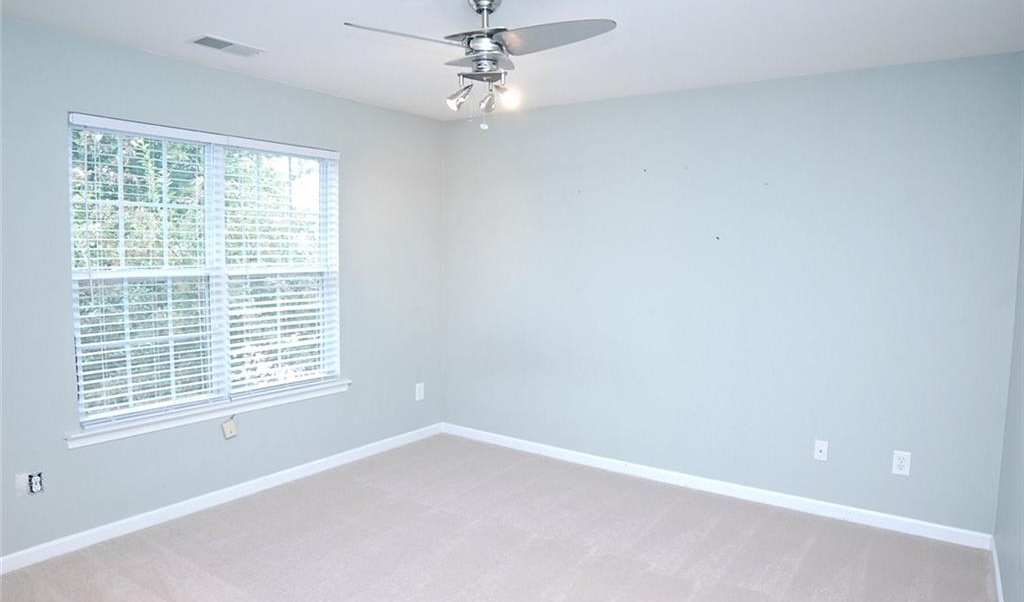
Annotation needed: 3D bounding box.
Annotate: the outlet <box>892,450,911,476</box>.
[{"bbox_3d":[2.063,0.860,3.156,0.077,0.122,0.008,4,6,30],"label":"outlet"}]

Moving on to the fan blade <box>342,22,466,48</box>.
[{"bbox_3d":[-0.372,-0.935,2.101,0.410,0.012,0.148,-1,25,-26],"label":"fan blade"}]

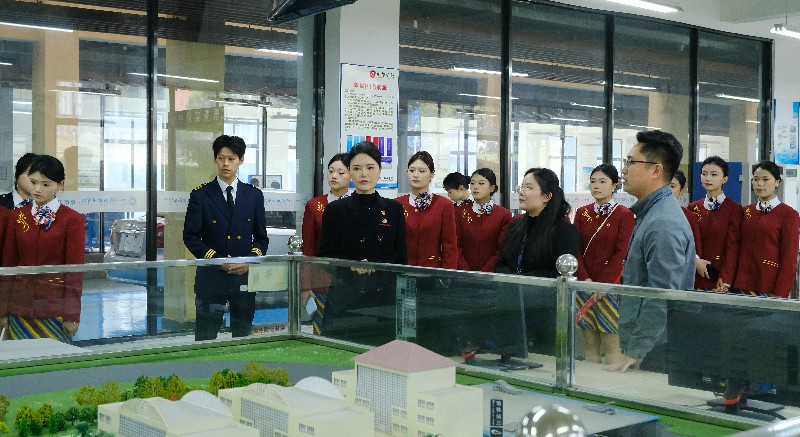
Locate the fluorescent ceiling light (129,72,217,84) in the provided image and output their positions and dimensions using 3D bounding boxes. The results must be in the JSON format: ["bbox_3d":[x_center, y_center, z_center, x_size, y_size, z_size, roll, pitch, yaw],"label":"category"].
[{"bbox_3d":[-2.747,-1.738,12.588,1.220,0.070,0.090,-1,2,-39],"label":"fluorescent ceiling light"}]

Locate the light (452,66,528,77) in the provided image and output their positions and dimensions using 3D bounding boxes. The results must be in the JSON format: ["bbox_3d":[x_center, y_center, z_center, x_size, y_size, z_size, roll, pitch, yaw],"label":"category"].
[{"bbox_3d":[1.034,-1.681,11.788,1.220,0.070,0.090,-1,2,-39],"label":"light"}]

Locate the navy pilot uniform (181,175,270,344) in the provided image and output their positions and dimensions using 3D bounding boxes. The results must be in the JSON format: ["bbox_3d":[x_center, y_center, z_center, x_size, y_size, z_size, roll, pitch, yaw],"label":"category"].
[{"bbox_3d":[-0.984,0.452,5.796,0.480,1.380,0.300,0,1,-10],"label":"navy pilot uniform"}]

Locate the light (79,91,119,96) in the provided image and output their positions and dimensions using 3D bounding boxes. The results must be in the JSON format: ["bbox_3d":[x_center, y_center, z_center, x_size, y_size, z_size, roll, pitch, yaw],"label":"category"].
[{"bbox_3d":[-5.031,-2.014,16.400,1.210,0.080,0.150,-1,2,-38],"label":"light"}]

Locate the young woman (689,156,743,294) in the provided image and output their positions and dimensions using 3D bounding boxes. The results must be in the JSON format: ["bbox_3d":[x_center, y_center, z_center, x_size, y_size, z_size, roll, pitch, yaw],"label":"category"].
[{"bbox_3d":[1.843,0.489,5.973,0.420,1.701,0.280,1,2,27],"label":"young woman"}]

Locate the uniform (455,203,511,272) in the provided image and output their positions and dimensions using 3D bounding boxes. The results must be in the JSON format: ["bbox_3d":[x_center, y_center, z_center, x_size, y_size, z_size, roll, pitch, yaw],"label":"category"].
[{"bbox_3d":[0.514,0.191,6.307,0.420,0.580,0.260,0,1,10],"label":"uniform"}]

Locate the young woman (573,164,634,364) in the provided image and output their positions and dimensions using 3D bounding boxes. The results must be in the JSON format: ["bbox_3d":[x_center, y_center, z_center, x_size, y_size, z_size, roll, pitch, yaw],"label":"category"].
[{"bbox_3d":[1.235,0.503,6.222,0.420,1.661,0.280,1,2,22],"label":"young woman"}]

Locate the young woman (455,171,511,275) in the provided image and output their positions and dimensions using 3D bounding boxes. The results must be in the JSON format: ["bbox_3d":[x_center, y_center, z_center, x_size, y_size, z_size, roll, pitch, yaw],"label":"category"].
[{"bbox_3d":[0.560,0.490,6.872,0.420,1.651,0.270,0,2,6],"label":"young woman"}]

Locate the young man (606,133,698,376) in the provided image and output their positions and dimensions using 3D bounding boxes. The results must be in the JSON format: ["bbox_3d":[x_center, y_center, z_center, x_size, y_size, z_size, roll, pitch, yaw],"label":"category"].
[{"bbox_3d":[1.038,0.512,4.223,0.360,1.749,0.460,0,2,12],"label":"young man"}]

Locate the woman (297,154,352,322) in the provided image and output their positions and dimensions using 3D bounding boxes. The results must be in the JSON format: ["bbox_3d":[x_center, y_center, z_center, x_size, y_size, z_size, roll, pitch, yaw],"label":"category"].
[{"bbox_3d":[-0.343,0.479,5.670,0.440,1.677,0.300,0,1,-12],"label":"woman"}]

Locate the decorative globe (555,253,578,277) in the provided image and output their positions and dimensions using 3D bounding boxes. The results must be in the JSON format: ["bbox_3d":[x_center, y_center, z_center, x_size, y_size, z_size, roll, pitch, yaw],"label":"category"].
[{"bbox_3d":[0.572,0.159,3.500,0.077,0.077,0.077,0,1,0],"label":"decorative globe"}]

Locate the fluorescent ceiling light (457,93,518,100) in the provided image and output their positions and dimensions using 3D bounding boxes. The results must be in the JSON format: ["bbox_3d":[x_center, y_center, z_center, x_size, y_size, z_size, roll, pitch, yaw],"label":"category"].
[{"bbox_3d":[1.284,-1.791,15.000,1.210,0.080,0.150,-1,2,-38],"label":"fluorescent ceiling light"}]

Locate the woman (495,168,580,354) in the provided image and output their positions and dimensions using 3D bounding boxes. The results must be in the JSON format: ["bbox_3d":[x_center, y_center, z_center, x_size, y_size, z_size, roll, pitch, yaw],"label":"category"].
[{"bbox_3d":[0.629,0.556,4.718,0.300,1.573,0.420,-1,2,-45],"label":"woman"}]

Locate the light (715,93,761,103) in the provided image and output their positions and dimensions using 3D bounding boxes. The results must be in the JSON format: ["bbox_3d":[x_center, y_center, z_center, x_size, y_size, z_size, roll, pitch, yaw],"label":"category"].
[{"bbox_3d":[5.094,-1.816,15.400,1.210,0.080,0.150,-1,2,-38],"label":"light"}]

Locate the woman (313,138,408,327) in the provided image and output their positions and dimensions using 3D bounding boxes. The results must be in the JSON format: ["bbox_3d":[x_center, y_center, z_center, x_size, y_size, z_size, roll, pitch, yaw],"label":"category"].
[{"bbox_3d":[-0.178,0.481,4.900,0.460,1.708,0.320,0,1,-8],"label":"woman"}]

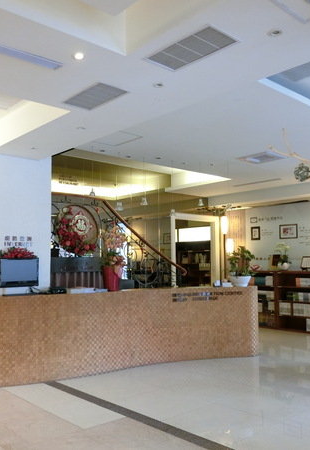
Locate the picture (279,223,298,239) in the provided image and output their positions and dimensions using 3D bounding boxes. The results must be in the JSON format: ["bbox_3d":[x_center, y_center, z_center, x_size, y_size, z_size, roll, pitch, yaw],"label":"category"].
[{"bbox_3d":[3.028,0.156,9.800,0.030,0.340,0.440,4,-6,-44],"label":"picture"}]

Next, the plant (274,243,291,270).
[{"bbox_3d":[2.768,0.688,9.371,0.360,0.580,0.320,-2,-4,11],"label":"plant"}]

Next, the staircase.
[{"bbox_3d":[-0.849,0.909,9.360,3.600,2.840,1.150,4,-6,-41],"label":"staircase"}]

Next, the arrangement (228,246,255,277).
[{"bbox_3d":[1.421,0.583,7.120,0.450,0.540,0.430,-1,-5,11],"label":"arrangement"}]

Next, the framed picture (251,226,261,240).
[{"bbox_3d":[2.356,0.202,10.057,0.030,0.320,0.250,3,-6,-43],"label":"framed picture"}]

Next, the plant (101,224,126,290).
[{"bbox_3d":[-0.608,0.476,6.350,0.360,0.960,0.340,-1,-4,0],"label":"plant"}]

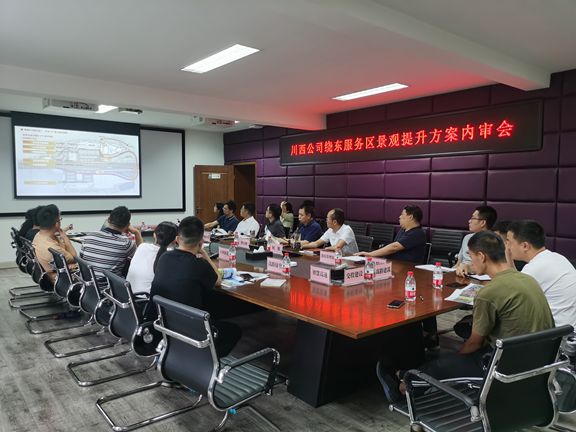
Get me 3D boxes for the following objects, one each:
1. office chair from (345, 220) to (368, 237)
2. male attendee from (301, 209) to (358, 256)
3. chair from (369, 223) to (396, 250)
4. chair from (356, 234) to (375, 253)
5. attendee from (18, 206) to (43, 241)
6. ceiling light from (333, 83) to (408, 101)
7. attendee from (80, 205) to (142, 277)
[{"bbox_3d":[0.927,0.619,7.407,0.600,0.950,0.550,-2,4,-39],"label":"office chair"},{"bbox_3d":[0.553,0.537,5.699,0.780,1.270,0.580,0,3,-17],"label":"male attendee"},{"bbox_3d":[1.271,0.644,6.988,0.600,0.950,0.550,-2,4,-39],"label":"chair"},{"bbox_3d":[0.697,0.720,5.673,0.600,0.920,0.550,-2,4,-39],"label":"chair"},{"bbox_3d":[-3.002,0.501,5.453,0.500,1.220,0.750,2,3,20],"label":"attendee"},{"bbox_3d":[1.177,-1.819,6.583,0.280,0.060,1.250,-2,4,-39],"label":"ceiling light"},{"bbox_3d":[-1.657,0.550,4.378,0.620,1.270,0.780,1,3,15],"label":"attendee"}]

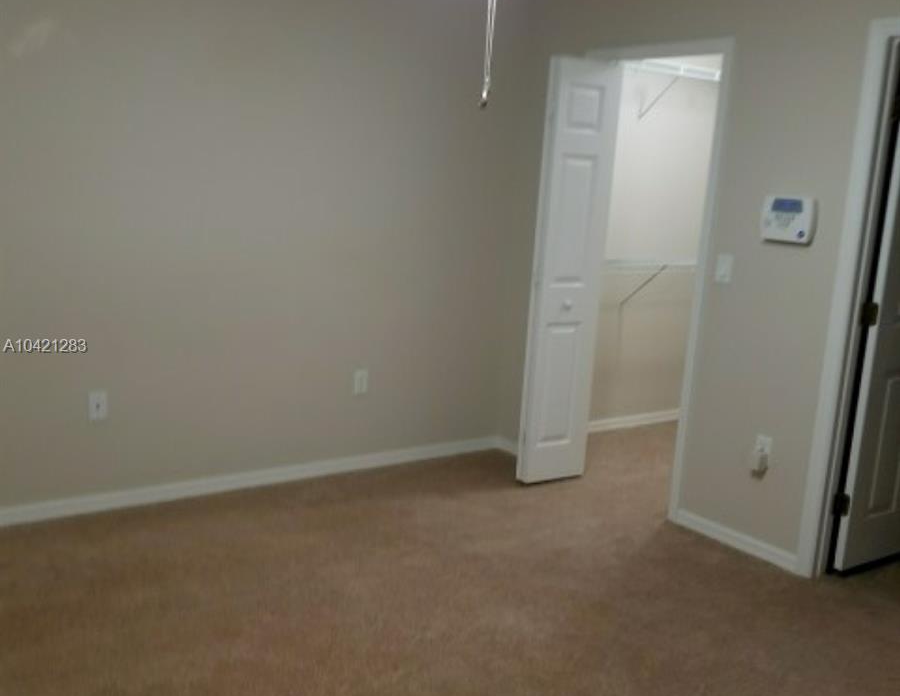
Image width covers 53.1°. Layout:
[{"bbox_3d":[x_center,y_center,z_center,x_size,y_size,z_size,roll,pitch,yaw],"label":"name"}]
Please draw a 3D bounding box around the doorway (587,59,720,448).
[{"bbox_3d":[0.895,-0.289,4.231,0.120,2.037,0.725,-4,13,-37],"label":"doorway"}]

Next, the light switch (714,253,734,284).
[{"bbox_3d":[1.151,-0.334,3.783,0.010,0.120,0.074,-4,13,-37],"label":"light switch"}]

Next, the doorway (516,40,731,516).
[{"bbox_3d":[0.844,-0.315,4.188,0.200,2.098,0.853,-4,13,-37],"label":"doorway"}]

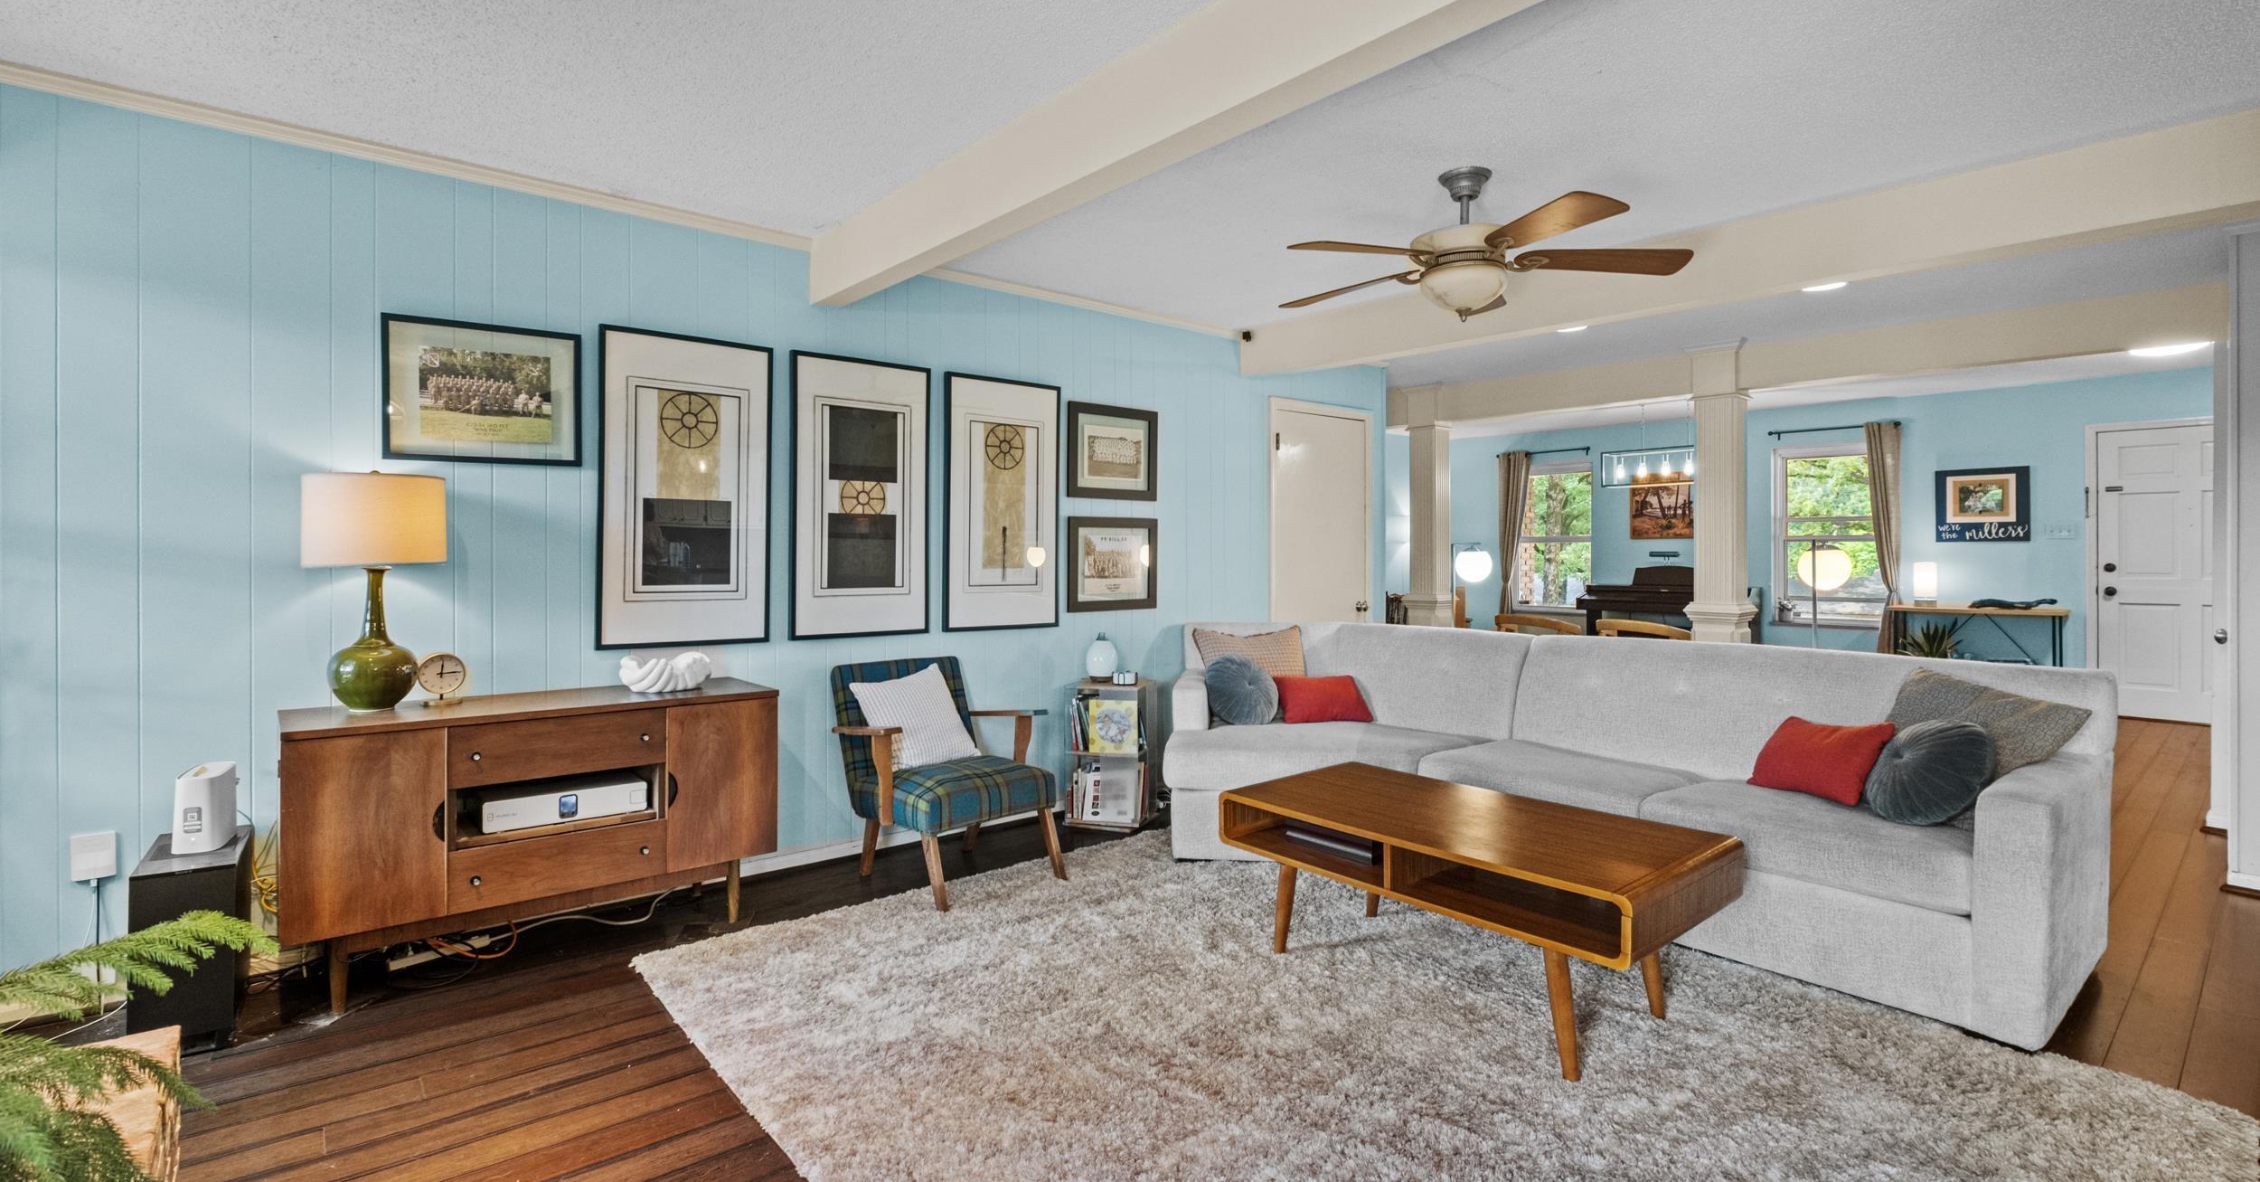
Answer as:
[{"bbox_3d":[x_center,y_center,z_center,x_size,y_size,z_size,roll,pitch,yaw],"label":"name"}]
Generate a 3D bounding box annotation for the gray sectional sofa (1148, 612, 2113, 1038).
[{"bbox_3d":[1.247,0.640,3.500,1.550,0.850,3.200,-1,1,-38],"label":"gray sectional sofa"}]

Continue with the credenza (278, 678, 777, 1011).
[{"bbox_3d":[-1.776,0.715,2.890,1.200,0.762,0.430,-1,2,-39],"label":"credenza"}]

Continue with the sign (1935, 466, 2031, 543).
[{"bbox_3d":[6.717,-0.681,7.416,0.040,0.595,0.570,-1,1,-38],"label":"sign"}]

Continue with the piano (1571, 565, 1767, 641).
[{"bbox_3d":[4.982,0.296,8.743,0.460,1.020,1.420,-1,2,-43],"label":"piano"}]

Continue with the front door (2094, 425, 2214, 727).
[{"bbox_3d":[7.381,-0.116,6.569,0.080,2.060,0.900,-1,2,-43],"label":"front door"}]

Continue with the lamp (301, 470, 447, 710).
[{"bbox_3d":[-2.122,0.005,2.644,0.320,0.672,0.320,-1,2,-39],"label":"lamp"}]

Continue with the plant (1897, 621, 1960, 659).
[{"bbox_3d":[6.320,0.490,7.451,0.390,0.500,0.390,-1,1,-38],"label":"plant"}]

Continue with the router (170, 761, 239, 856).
[{"bbox_3d":[-2.365,0.555,2.410,0.100,0.200,0.105,0,1,-10],"label":"router"}]

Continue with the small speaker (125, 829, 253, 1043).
[{"bbox_3d":[-2.418,0.894,2.439,0.195,0.450,0.370,-1,2,-39],"label":"small speaker"}]

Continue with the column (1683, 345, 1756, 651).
[{"bbox_3d":[3.407,-0.213,5.427,0.270,2.420,0.270,-1,1,-38],"label":"column"}]

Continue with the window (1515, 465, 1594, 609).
[{"bbox_3d":[4.422,-0.580,9.829,0.140,1.551,0.860,-1,2,-43],"label":"window"}]

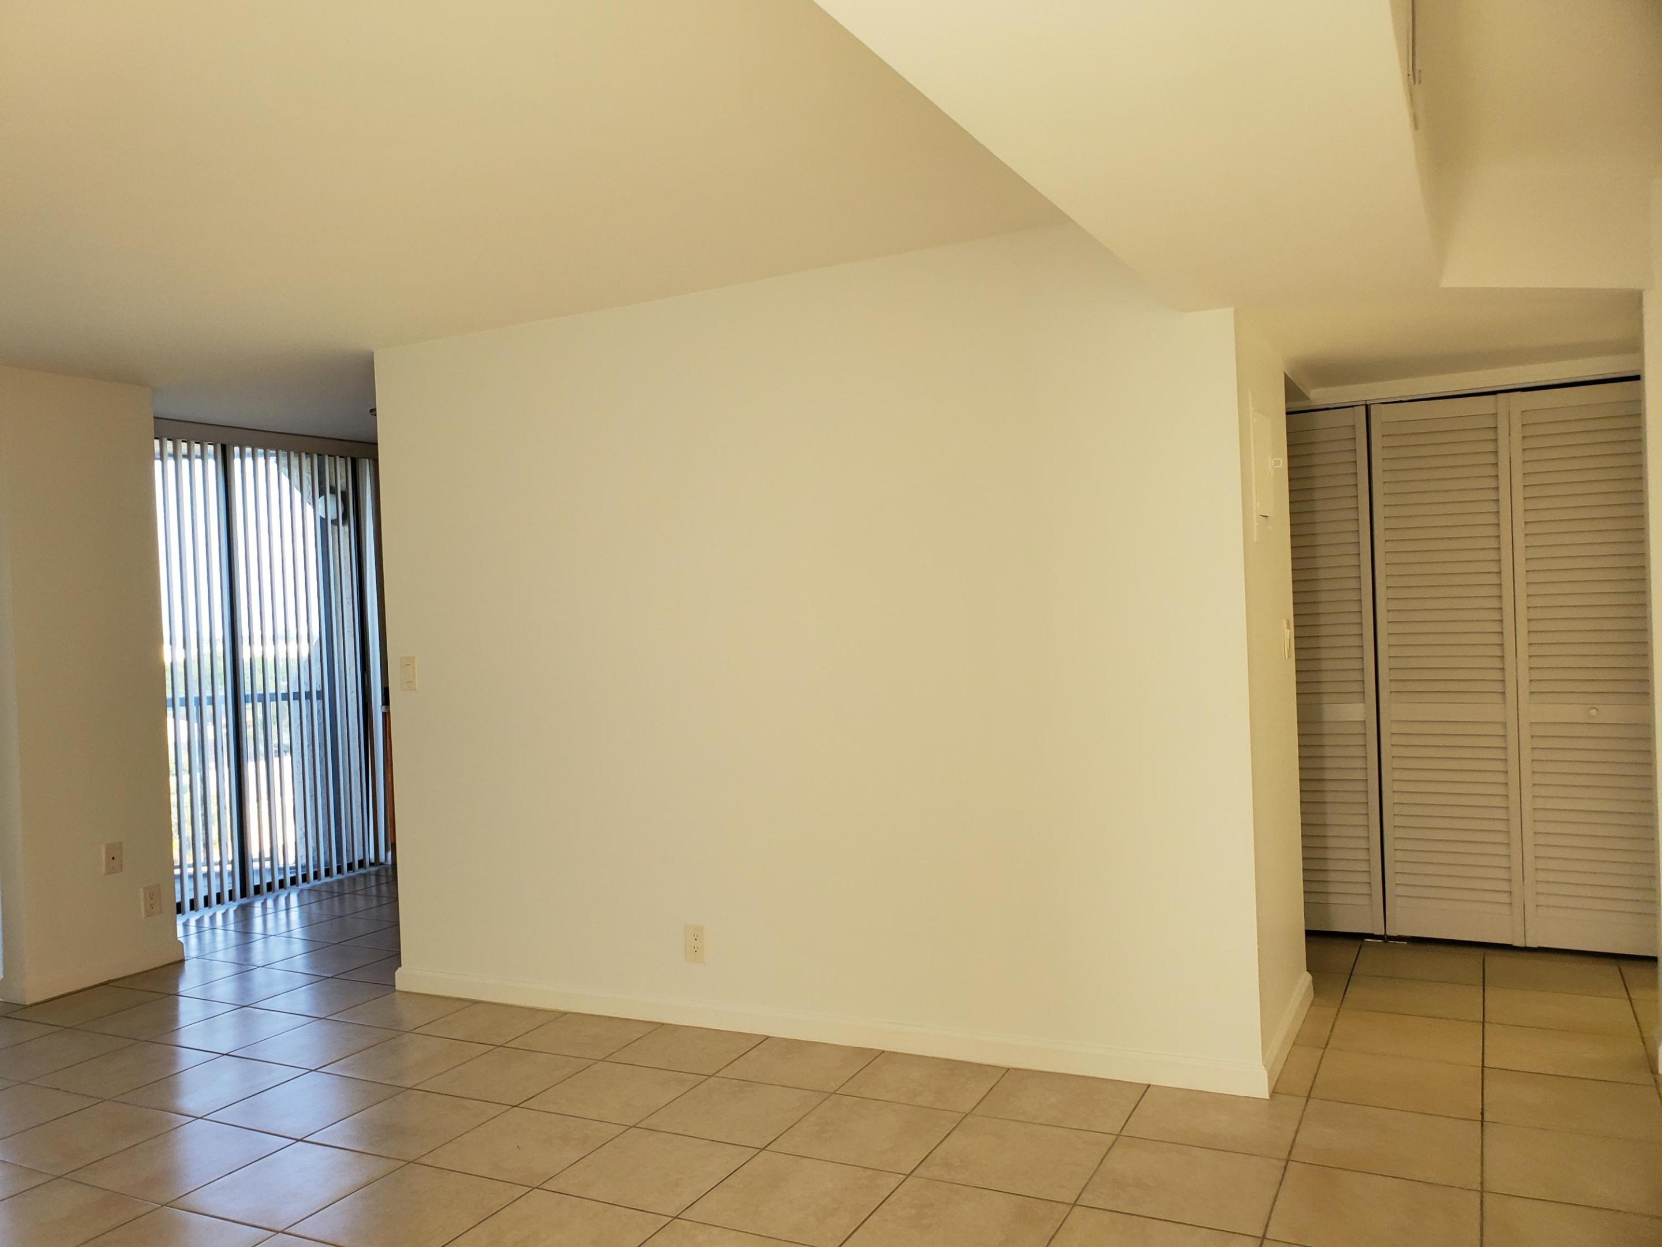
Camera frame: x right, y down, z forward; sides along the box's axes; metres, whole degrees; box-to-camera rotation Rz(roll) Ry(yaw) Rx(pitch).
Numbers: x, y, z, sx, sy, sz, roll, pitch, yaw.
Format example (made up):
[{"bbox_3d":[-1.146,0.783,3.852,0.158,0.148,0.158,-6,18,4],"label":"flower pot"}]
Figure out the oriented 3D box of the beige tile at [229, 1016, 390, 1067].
[{"bbox_3d":[-1.734,1.421,4.220,0.407,0.011,0.395,-2,0,27],"label":"beige tile"}]

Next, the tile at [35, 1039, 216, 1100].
[{"bbox_3d":[-2.259,1.436,4.013,0.402,0.012,0.402,-2,0,27],"label":"tile"}]

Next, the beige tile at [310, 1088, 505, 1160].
[{"bbox_3d":[-1.179,1.401,3.493,0.407,0.011,0.395,-2,0,27],"label":"beige tile"}]

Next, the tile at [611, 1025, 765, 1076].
[{"bbox_3d":[-0.447,1.342,3.929,0.400,0.010,0.356,-2,0,27],"label":"tile"}]

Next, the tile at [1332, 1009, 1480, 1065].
[{"bbox_3d":[1.732,1.254,3.771,0.402,0.012,0.402,-2,0,27],"label":"tile"}]

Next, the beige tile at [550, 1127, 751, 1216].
[{"bbox_3d":[-0.439,1.346,3.071,0.400,0.010,0.392,-2,0,27],"label":"beige tile"}]

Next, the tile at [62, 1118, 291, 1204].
[{"bbox_3d":[-1.726,1.428,3.324,0.407,0.011,0.395,-2,0,27],"label":"tile"}]

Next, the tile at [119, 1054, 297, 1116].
[{"bbox_3d":[-1.895,1.421,3.829,0.402,0.012,0.402,-2,0,27],"label":"tile"}]

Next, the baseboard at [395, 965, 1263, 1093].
[{"bbox_3d":[-0.234,1.291,4.048,3.152,0.092,0.015,-2,0,26],"label":"baseboard"}]

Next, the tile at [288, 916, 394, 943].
[{"bbox_3d":[-2.296,1.436,5.843,0.407,0.011,0.395,-2,0,27],"label":"tile"}]

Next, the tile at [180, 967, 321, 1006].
[{"bbox_3d":[-2.255,1.420,4.872,0.403,0.010,0.403,-2,0,27],"label":"tile"}]

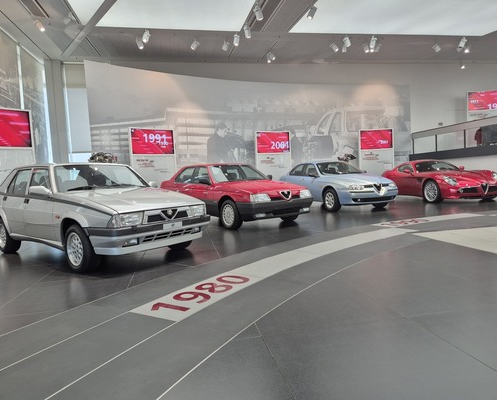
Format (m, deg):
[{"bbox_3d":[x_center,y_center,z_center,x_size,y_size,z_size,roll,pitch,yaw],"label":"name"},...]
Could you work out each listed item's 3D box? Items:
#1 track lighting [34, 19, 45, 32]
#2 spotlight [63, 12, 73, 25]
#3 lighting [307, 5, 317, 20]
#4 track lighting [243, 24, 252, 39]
[{"bbox_3d":[-5.553,-4.653,9.460,0.260,0.370,0.220,0,5,41],"label":"track lighting"},{"bbox_3d":[-4.664,-4.677,9.127,0.220,0.360,0.260,-1,4,27],"label":"spotlight"},{"bbox_3d":[1.710,-5.016,9.492,0.240,0.380,0.200,-5,4,-37],"label":"lighting"},{"bbox_3d":[-0.012,-4.993,10.526,0.200,0.400,0.220,-5,4,-30],"label":"track lighting"}]

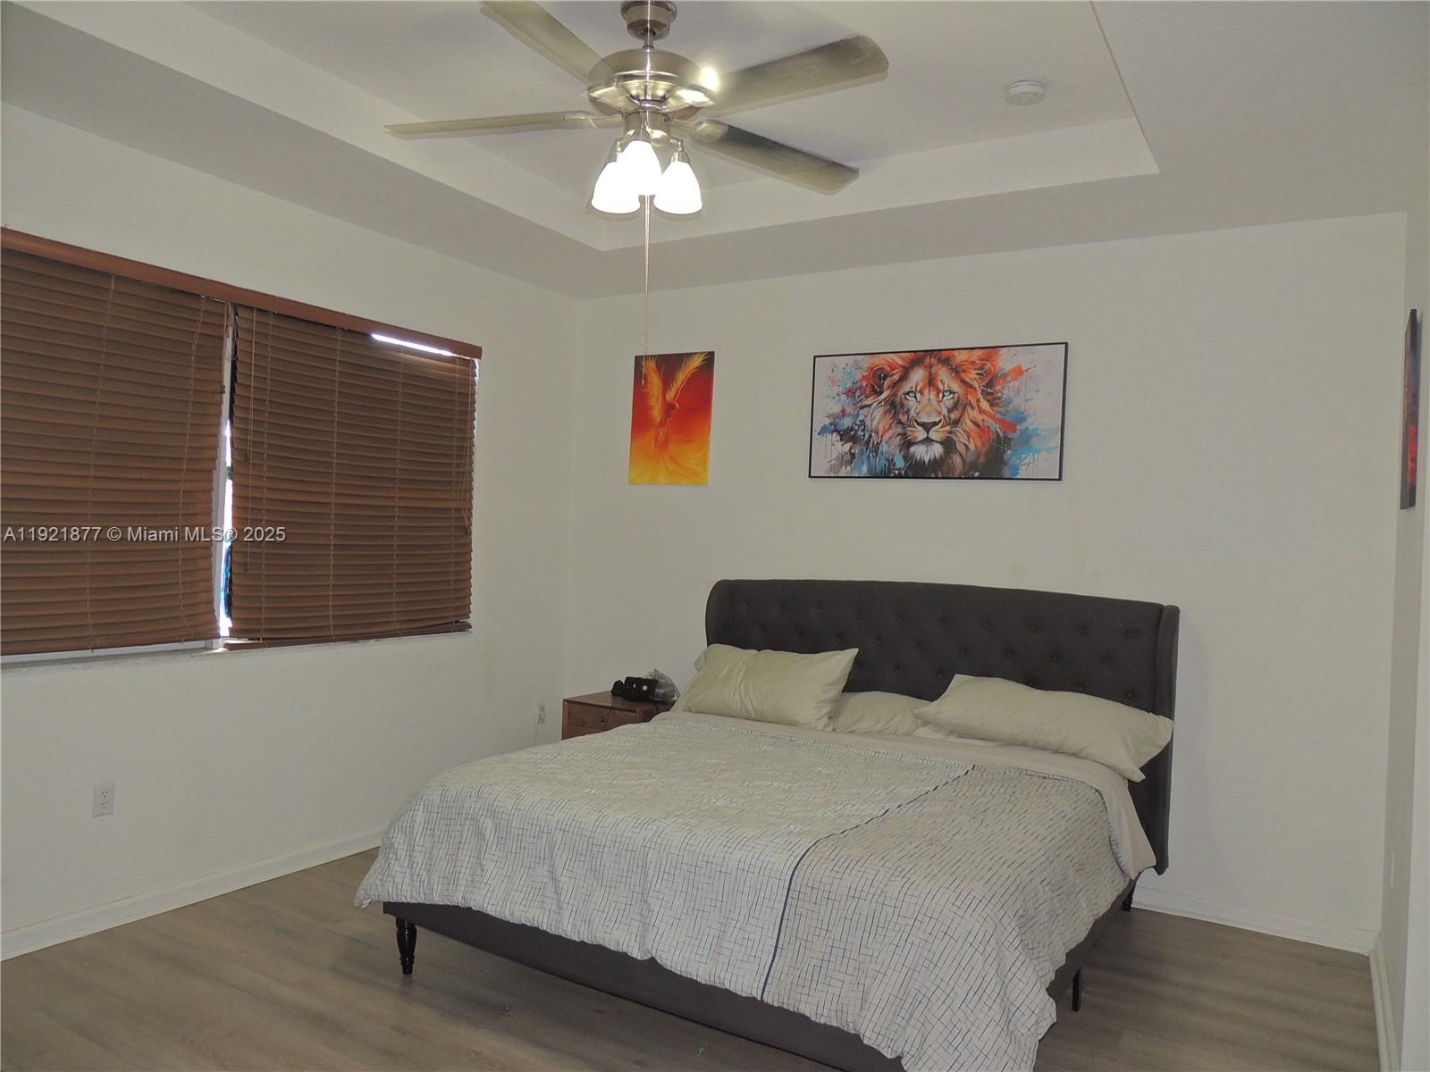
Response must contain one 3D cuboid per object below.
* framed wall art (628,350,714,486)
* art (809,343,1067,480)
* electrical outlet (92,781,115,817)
[{"bbox_3d":[-0.243,-0.624,5.320,0.511,0.707,0.025,2,0,31],"label":"framed wall art"},{"bbox_3d":[0.985,-0.558,4.576,1.201,0.603,0.030,2,0,31],"label":"art"},{"bbox_3d":[-2.154,0.932,3.501,0.008,0.115,0.072,2,0,31],"label":"electrical outlet"}]

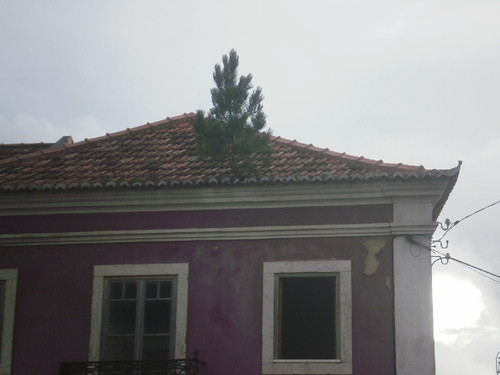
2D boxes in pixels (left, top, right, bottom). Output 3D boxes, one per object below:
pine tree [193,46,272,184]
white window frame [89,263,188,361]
[{"bbox_3d":[-0.294,-1.244,21.845,1.331,2.359,1.250,-2,-17,9],"label":"pine tree"},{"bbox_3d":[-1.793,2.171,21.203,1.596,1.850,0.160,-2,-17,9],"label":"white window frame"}]

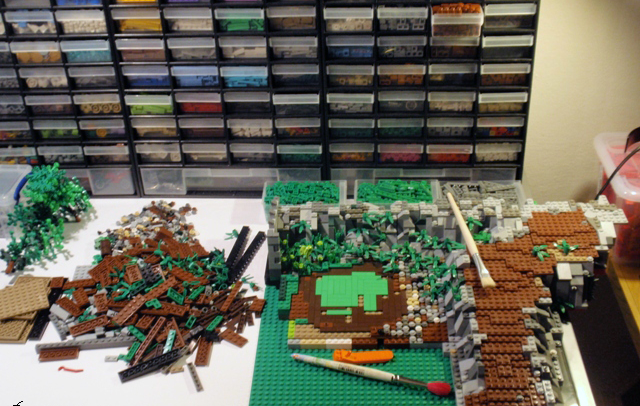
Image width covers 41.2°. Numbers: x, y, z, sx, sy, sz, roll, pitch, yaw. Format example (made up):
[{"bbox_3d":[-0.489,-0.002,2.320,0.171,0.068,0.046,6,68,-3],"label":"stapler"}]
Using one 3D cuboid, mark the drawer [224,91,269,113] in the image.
[{"bbox_3d":[-0.105,-0.188,1.345,0.069,0.037,0.134,0,33,5],"label":"drawer"}]

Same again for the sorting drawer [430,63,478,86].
[{"bbox_3d":[0.197,-0.222,1.298,0.070,0.037,0.138,0,32,4],"label":"sorting drawer"}]

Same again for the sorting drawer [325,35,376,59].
[{"bbox_3d":[0.048,-0.258,1.274,0.069,0.037,0.137,0,33,4],"label":"sorting drawer"}]

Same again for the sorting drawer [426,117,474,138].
[{"bbox_3d":[0.203,-0.147,1.345,0.068,0.038,0.135,0,33,4],"label":"sorting drawer"}]

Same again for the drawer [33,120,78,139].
[{"bbox_3d":[-0.406,-0.147,1.382,0.068,0.038,0.135,0,33,4],"label":"drawer"}]

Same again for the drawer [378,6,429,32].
[{"bbox_3d":[0.120,-0.293,1.245,0.069,0.037,0.137,0,33,4],"label":"drawer"}]

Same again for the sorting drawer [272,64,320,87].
[{"bbox_3d":[-0.033,-0.225,1.316,0.069,0.037,0.134,0,33,5],"label":"sorting drawer"}]

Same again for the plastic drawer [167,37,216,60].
[{"bbox_3d":[-0.182,-0.260,1.301,0.070,0.037,0.138,0,32,4],"label":"plastic drawer"}]

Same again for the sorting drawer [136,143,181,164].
[{"bbox_3d":[-0.249,-0.113,1.400,0.070,0.037,0.138,0,32,4],"label":"sorting drawer"}]

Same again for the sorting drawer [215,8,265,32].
[{"bbox_3d":[-0.107,-0.295,1.262,0.069,0.037,0.137,0,33,4],"label":"sorting drawer"}]

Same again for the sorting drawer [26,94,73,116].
[{"bbox_3d":[-0.408,-0.184,1.358,0.068,0.038,0.135,0,33,4],"label":"sorting drawer"}]

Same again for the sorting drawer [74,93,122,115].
[{"bbox_3d":[-0.332,-0.185,1.350,0.069,0.037,0.137,0,33,4],"label":"sorting drawer"}]

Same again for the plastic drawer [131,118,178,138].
[{"bbox_3d":[-0.251,-0.149,1.376,0.068,0.038,0.135,0,33,4],"label":"plastic drawer"}]

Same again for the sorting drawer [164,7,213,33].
[{"bbox_3d":[-0.181,-0.295,1.268,0.069,0.037,0.137,0,33,4],"label":"sorting drawer"}]

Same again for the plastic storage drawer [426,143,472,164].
[{"bbox_3d":[0.202,-0.109,1.360,0.070,0.039,0.138,0,32,4],"label":"plastic storage drawer"}]

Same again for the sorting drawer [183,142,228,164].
[{"bbox_3d":[-0.175,-0.112,1.394,0.068,0.038,0.135,0,33,4],"label":"sorting drawer"}]

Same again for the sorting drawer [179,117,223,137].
[{"bbox_3d":[-0.176,-0.150,1.365,0.069,0.037,0.137,0,33,4],"label":"sorting drawer"}]

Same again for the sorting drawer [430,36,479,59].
[{"bbox_3d":[0.198,-0.259,1.273,0.068,0.038,0.135,0,33,4],"label":"sorting drawer"}]

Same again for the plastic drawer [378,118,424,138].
[{"bbox_3d":[0.127,-0.147,1.344,0.070,0.039,0.138,0,32,4],"label":"plastic drawer"}]

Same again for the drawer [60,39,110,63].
[{"bbox_3d":[-0.339,-0.260,1.309,0.070,0.037,0.138,0,32,4],"label":"drawer"}]

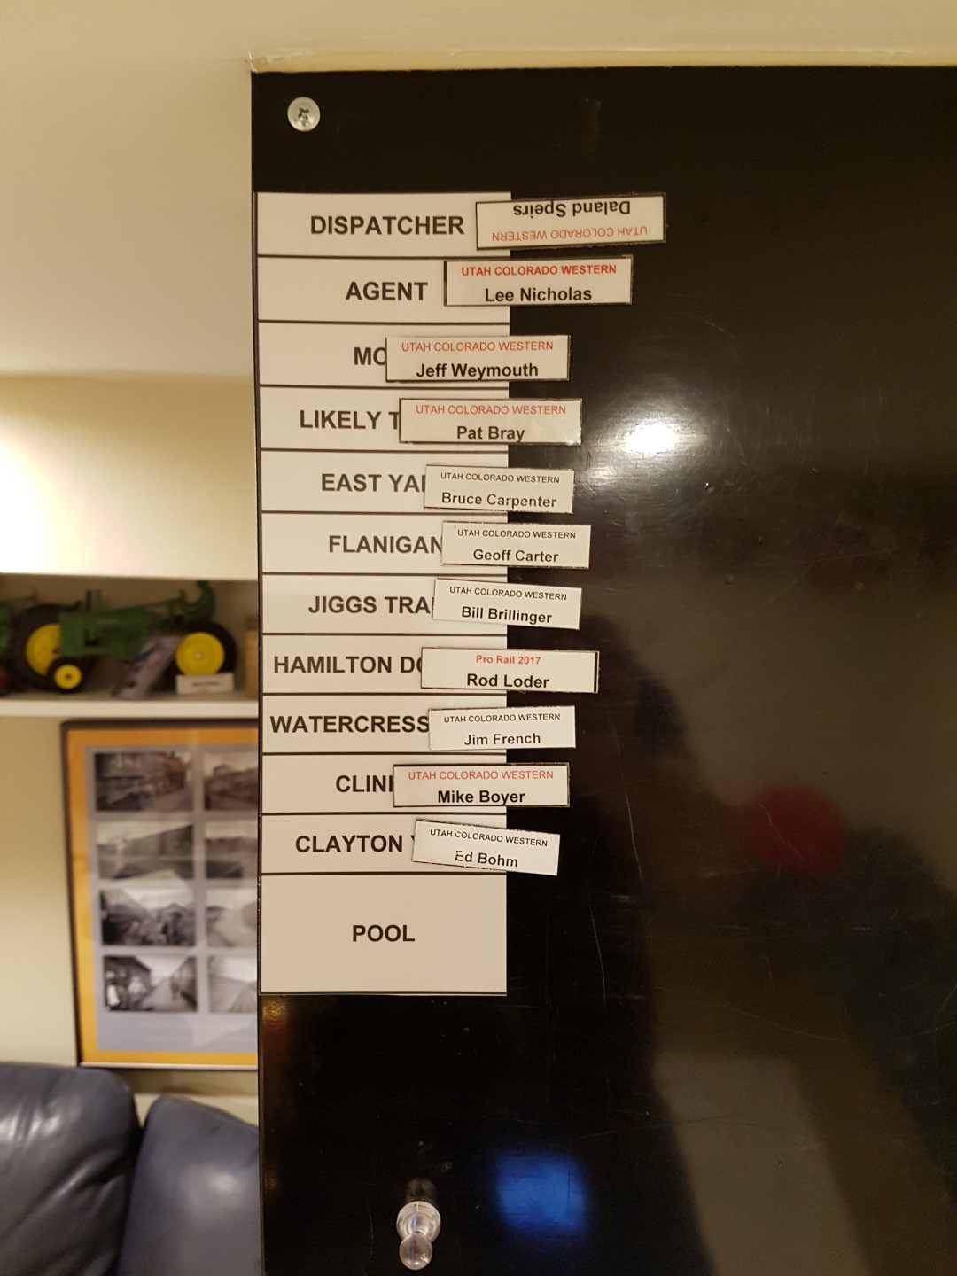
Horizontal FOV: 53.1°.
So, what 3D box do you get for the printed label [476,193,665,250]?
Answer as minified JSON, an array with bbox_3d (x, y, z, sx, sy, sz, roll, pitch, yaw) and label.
[{"bbox_3d":[0.031,-0.137,0.316,0.060,0.015,0.003,-2,3,0],"label":"printed label"}]

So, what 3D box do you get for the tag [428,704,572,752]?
[{"bbox_3d":[0.008,0.031,0.332,0.051,0.015,0.001,-1,3,0],"label":"tag"}]

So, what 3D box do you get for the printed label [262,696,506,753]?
[{"bbox_3d":[-0.032,0.030,0.332,0.085,0.021,0.001,0,3,0],"label":"printed label"}]

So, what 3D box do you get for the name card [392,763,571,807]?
[{"bbox_3d":[0.001,0.051,0.333,0.061,0.015,0.001,0,3,0],"label":"name card"}]

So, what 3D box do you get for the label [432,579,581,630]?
[{"bbox_3d":[0.010,-0.012,0.329,0.051,0.014,0.001,4,3,0],"label":"label"}]

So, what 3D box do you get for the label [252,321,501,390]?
[{"bbox_3d":[-0.031,-0.094,0.319,0.081,0.020,0.002,0,3,0],"label":"label"}]

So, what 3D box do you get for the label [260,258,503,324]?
[{"bbox_3d":[-0.032,-0.117,0.323,0.085,0.022,0.001,0,3,0],"label":"label"}]

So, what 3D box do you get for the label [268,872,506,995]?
[{"bbox_3d":[-0.033,0.104,0.337,0.086,0.043,0.001,0,3,0],"label":"label"}]

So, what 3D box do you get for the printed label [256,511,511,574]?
[{"bbox_3d":[-0.032,-0.032,0.322,0.081,0.020,0.002,0,3,0],"label":"printed label"}]

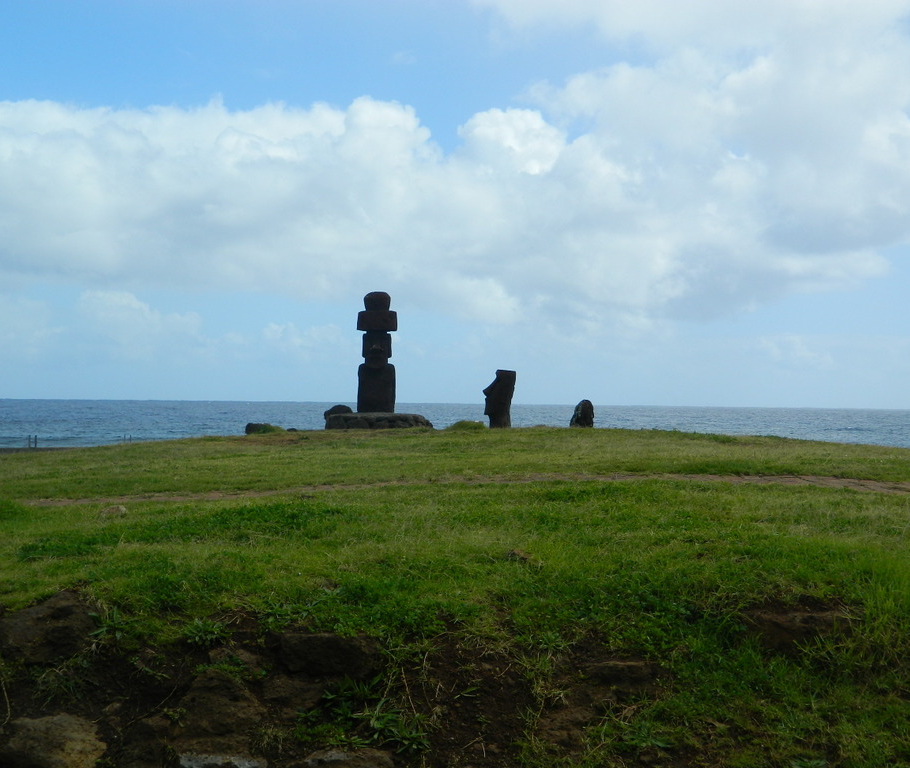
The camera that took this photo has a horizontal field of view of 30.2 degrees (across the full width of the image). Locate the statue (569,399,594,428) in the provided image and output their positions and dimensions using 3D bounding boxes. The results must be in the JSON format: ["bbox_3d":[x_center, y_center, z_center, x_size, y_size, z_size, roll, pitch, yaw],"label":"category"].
[{"bbox_3d":[4.519,1.067,60.000,0.850,1.080,0.800,0,-1,27],"label":"statue"}]

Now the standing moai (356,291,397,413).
[{"bbox_3d":[-2.775,-1.139,60.000,1.420,4.300,1.300,1,-1,1],"label":"standing moai"}]

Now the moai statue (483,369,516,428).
[{"bbox_3d":[1.583,0.534,60.000,1.140,2.120,0.900,1,-1,-6],"label":"moai statue"}]

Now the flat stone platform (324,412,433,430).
[{"bbox_3d":[-2.704,1.352,60.000,3.800,0.650,3.000,1,-1,1],"label":"flat stone platform"}]

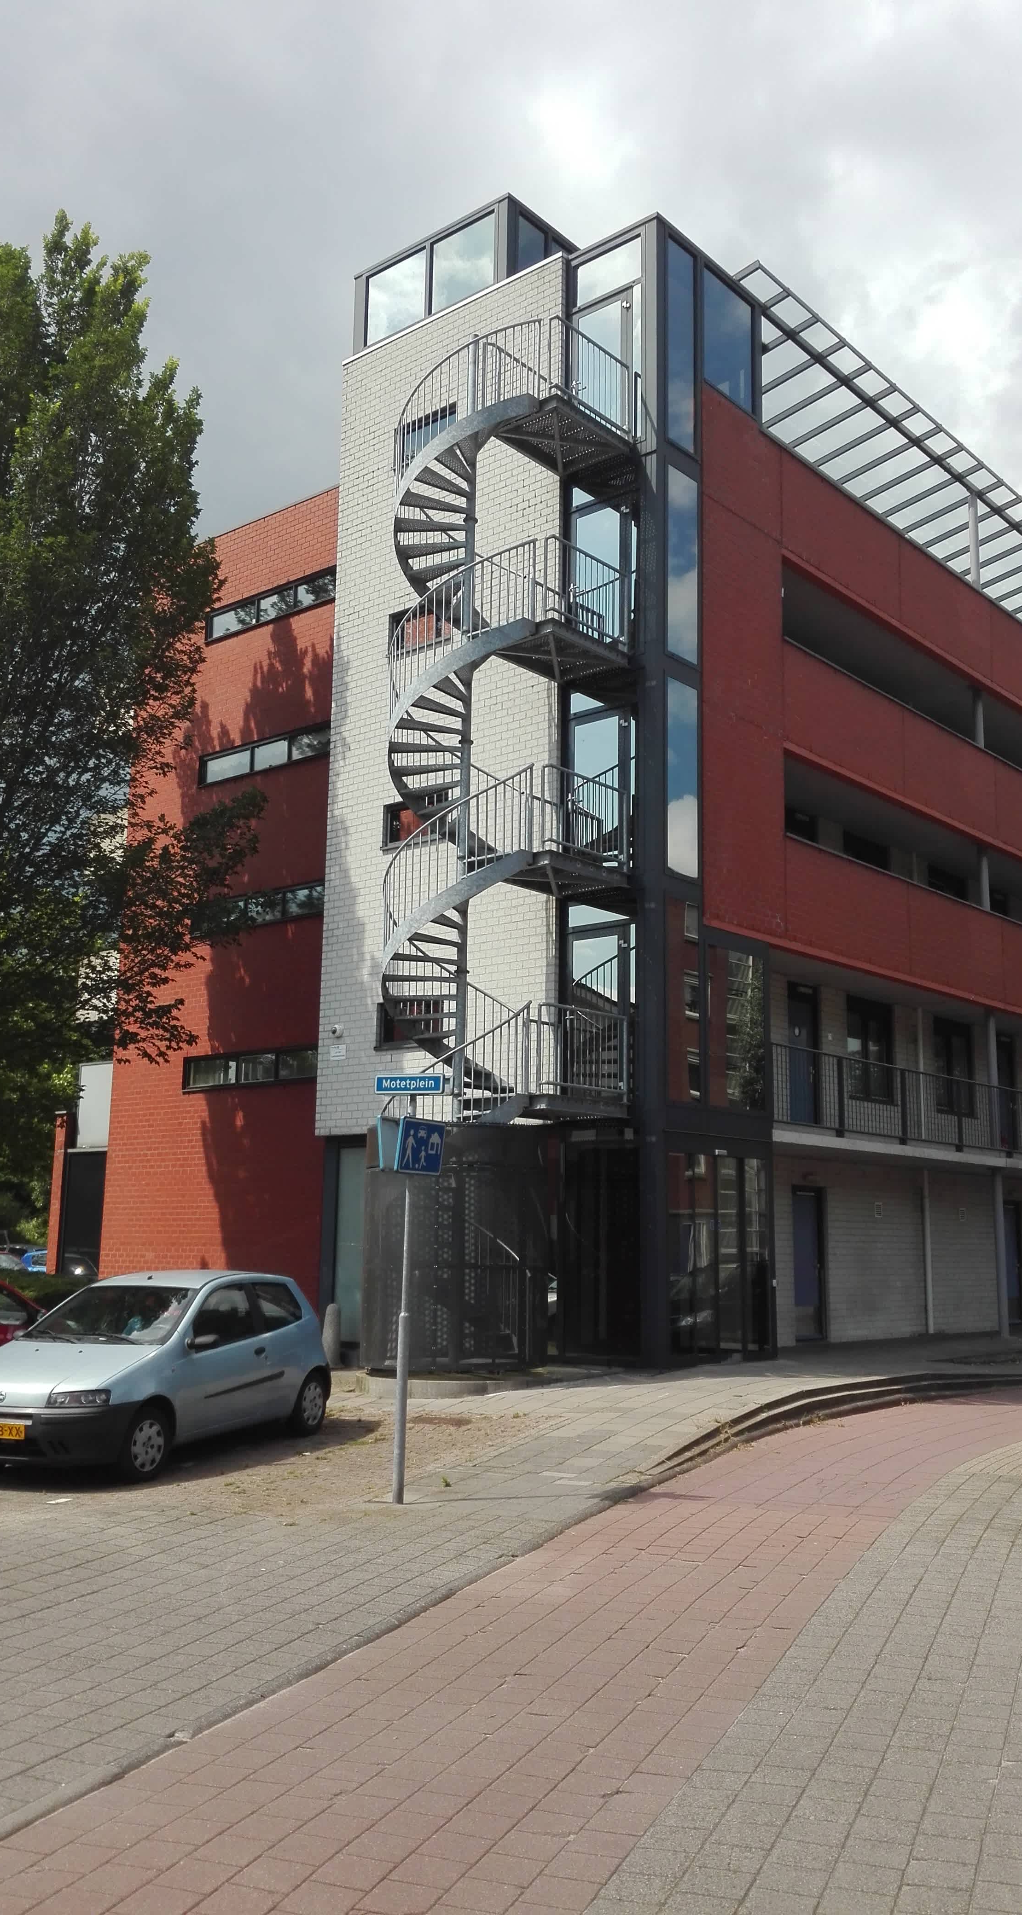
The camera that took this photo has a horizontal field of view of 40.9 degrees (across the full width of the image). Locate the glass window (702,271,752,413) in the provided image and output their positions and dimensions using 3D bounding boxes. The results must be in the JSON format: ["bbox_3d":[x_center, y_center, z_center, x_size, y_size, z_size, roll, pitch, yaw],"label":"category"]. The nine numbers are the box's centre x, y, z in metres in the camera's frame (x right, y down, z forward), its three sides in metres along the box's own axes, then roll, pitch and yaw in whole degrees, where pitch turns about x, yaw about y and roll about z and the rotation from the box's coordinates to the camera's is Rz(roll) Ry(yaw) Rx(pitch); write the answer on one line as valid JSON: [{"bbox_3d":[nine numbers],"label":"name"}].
[{"bbox_3d":[3.019,-8.529,18.960,0.100,1.761,1.163,-9,-15,44],"label":"glass window"}]

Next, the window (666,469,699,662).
[{"bbox_3d":[2.200,-4.988,17.495,0.100,2.534,0.641,-9,-15,44],"label":"window"}]

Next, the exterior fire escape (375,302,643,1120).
[{"bbox_3d":[-0.092,-2.724,16.562,2.102,9.750,2.702,-8,-15,40],"label":"exterior fire escape"}]

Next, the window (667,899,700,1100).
[{"bbox_3d":[2.070,0.515,16.405,0.100,2.504,0.640,-9,-15,44],"label":"window"}]

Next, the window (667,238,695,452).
[{"bbox_3d":[2.253,-8.083,18.088,0.100,3.000,0.594,-9,-15,44],"label":"window"}]

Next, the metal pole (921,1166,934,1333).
[{"bbox_3d":[6.685,4.685,21.954,0.090,2.584,0.090,-9,-15,44],"label":"metal pole"}]

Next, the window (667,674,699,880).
[{"bbox_3d":[2.131,-2.217,16.942,0.100,2.459,0.621,-9,-15,44],"label":"window"}]

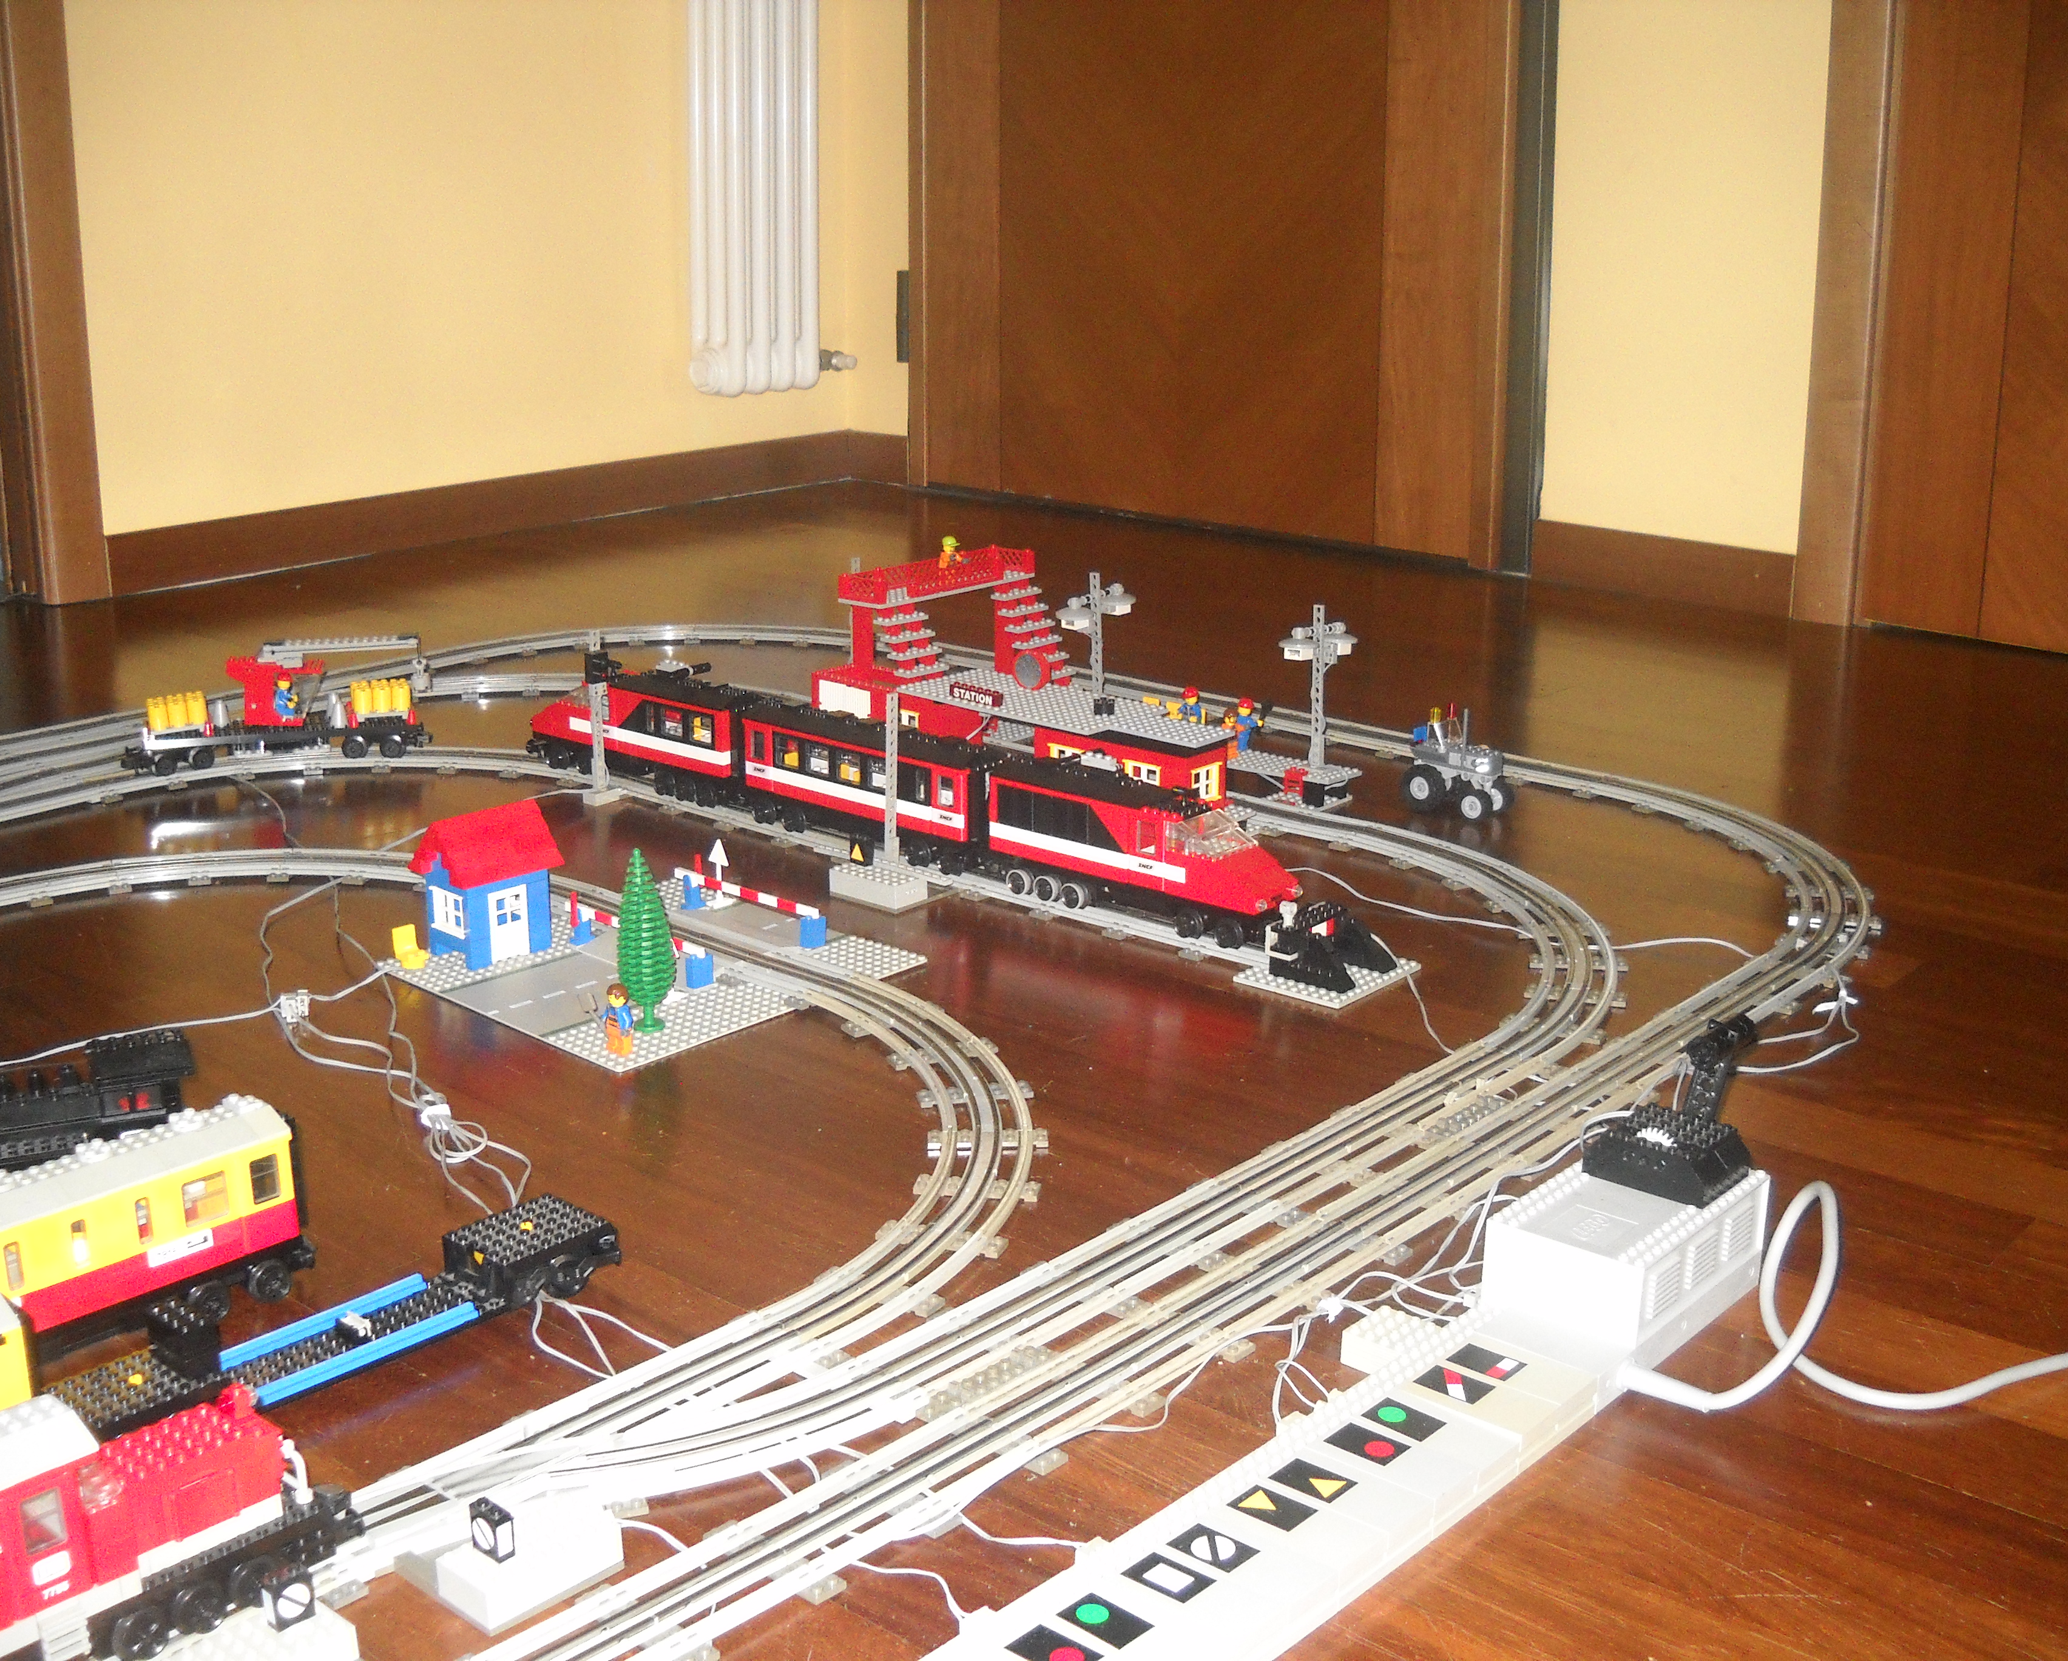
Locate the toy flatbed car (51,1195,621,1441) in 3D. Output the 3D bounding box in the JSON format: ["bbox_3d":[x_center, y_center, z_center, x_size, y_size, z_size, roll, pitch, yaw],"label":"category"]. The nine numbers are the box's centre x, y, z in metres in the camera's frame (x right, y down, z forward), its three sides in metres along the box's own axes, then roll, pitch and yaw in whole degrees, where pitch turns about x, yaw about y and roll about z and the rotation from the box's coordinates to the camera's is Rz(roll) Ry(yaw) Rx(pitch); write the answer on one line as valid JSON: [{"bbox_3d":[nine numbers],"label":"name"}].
[{"bbox_3d":[-0.307,0.213,1.085,0.048,0.055,0.284,15,22,40],"label":"toy flatbed car"}]

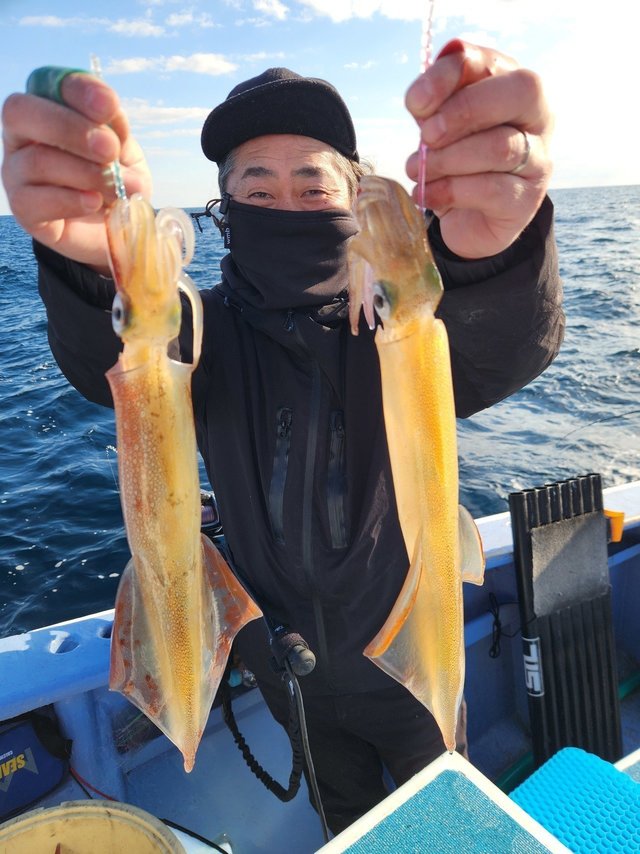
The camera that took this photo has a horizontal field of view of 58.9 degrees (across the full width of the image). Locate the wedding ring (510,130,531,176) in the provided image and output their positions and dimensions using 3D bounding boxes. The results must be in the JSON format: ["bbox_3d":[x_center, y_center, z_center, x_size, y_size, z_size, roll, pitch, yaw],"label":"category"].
[{"bbox_3d":[0.096,-0.135,0.278,0.004,0.021,0.021,-12,18,-19],"label":"wedding ring"}]

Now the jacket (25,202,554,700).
[{"bbox_3d":[-0.012,0.138,0.780,0.530,0.810,0.550,-2,22,1],"label":"jacket"}]

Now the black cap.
[{"bbox_3d":[-0.047,-0.397,0.725,0.175,0.130,0.255,-2,2,2],"label":"black cap"}]

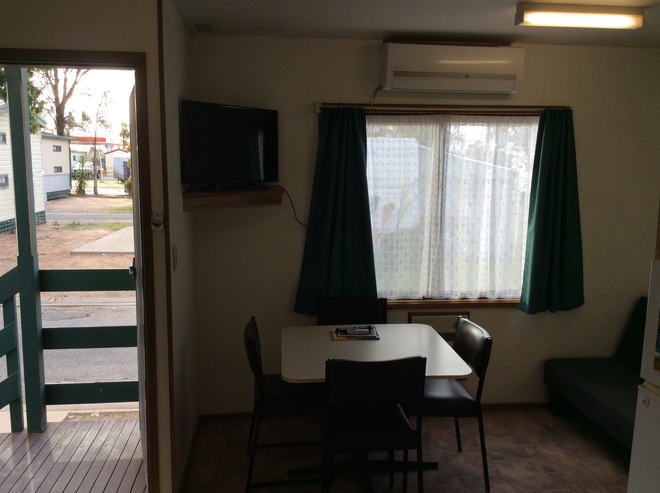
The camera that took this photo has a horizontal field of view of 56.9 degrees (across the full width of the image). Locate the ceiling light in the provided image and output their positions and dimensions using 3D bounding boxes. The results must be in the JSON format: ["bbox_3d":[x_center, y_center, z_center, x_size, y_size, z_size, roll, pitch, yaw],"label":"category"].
[{"bbox_3d":[1.169,-1.074,2.857,0.604,0.091,0.111,0,9,-6],"label":"ceiling light"}]

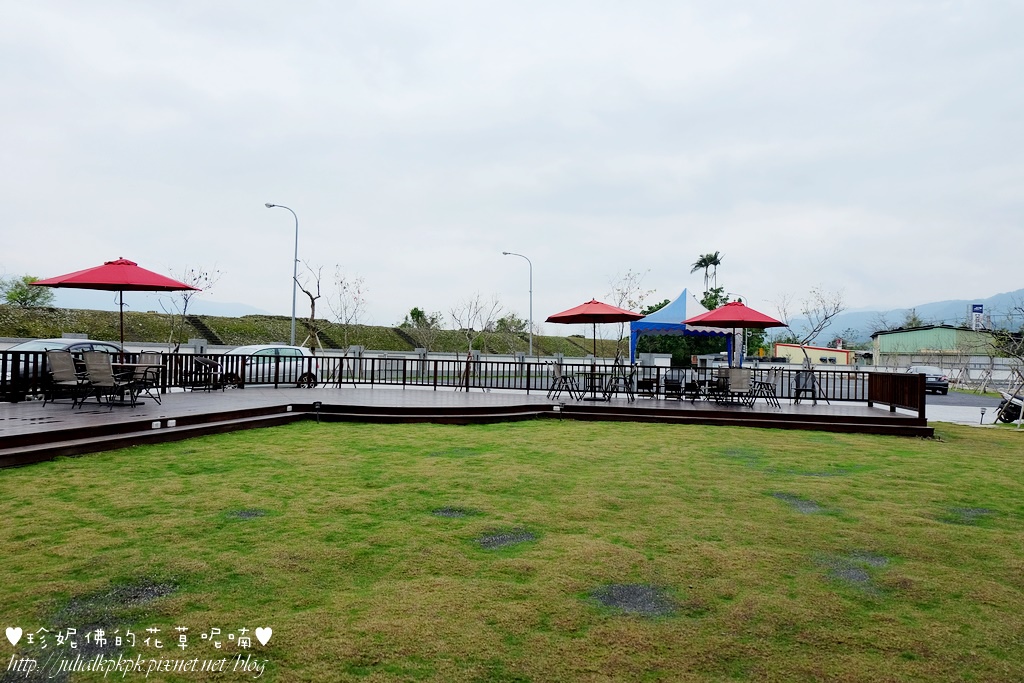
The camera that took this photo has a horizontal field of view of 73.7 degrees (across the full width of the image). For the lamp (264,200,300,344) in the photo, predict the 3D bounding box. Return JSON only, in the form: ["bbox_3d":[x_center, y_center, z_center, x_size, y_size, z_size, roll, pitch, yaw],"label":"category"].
[{"bbox_3d":[-13.057,-2.676,38.593,2.900,9.780,0.350,-1,-3,40],"label":"lamp"}]

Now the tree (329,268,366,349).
[{"bbox_3d":[-5.903,-0.484,24.500,1.500,4.500,1.500,1,-2,0],"label":"tree"}]

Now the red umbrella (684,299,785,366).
[{"bbox_3d":[5.880,0.290,18.000,2.670,2.670,2.670,1,-2,0],"label":"red umbrella"}]

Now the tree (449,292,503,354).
[{"bbox_3d":[-1.283,0.035,24.000,1.900,3.650,1.800,1,-2,0],"label":"tree"}]

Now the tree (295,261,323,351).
[{"bbox_3d":[-9.986,-1.080,33.500,1.500,5.800,1.400,1,-2,0],"label":"tree"}]

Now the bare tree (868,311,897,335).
[{"bbox_3d":[59.695,0.513,110.150,5.200,11.000,5.000,1,-2,0],"label":"bare tree"}]

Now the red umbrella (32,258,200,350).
[{"bbox_3d":[-7.064,-0.190,12.350,2.670,2.670,2.670,1,-2,0],"label":"red umbrella"}]

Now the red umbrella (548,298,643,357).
[{"bbox_3d":[2.213,0.200,18.200,2.670,2.670,2.670,1,-2,0],"label":"red umbrella"}]

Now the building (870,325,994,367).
[{"bbox_3d":[59.496,1.640,98.213,14.500,7.400,16.000,0,-2,26],"label":"building"}]

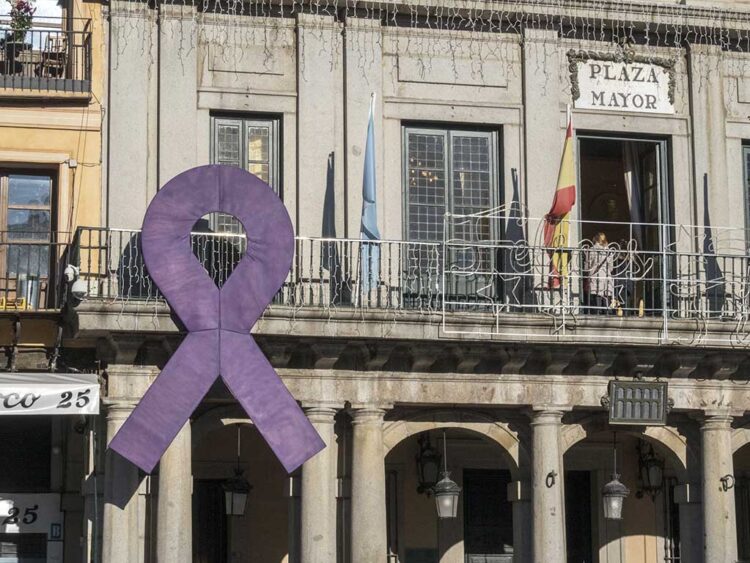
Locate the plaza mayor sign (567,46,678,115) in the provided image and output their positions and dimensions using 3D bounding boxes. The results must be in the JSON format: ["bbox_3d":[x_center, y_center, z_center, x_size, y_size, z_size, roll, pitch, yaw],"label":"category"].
[{"bbox_3d":[4.382,-3.533,27.602,1.965,1.054,0.120,2,-8,-14],"label":"plaza mayor sign"}]

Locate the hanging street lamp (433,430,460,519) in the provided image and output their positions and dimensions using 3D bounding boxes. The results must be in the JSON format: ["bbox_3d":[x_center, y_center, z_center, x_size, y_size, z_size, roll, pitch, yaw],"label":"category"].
[{"bbox_3d":[1.217,3.293,26.621,0.430,1.476,0.430,2,-8,-14],"label":"hanging street lamp"}]

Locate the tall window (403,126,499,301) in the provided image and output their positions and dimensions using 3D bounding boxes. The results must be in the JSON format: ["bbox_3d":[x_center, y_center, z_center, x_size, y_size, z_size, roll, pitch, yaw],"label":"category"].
[{"bbox_3d":[1.303,-1.097,26.796,1.683,3.082,0.200,2,-8,-14],"label":"tall window"}]

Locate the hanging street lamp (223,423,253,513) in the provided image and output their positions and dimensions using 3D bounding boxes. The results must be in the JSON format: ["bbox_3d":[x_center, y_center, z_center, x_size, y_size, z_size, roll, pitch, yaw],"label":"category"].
[{"bbox_3d":[-2.271,3.122,25.768,0.430,1.493,0.430,2,-8,-14],"label":"hanging street lamp"}]

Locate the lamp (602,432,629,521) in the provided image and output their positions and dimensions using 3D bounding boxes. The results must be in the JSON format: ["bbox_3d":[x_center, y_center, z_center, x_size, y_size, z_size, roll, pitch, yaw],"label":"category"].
[{"bbox_3d":[4.214,3.419,27.358,0.430,1.517,0.430,0,-8,0],"label":"lamp"}]

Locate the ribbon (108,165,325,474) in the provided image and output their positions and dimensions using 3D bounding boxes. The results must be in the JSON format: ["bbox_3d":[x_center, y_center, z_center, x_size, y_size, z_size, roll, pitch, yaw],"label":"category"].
[{"bbox_3d":[-2.407,0.599,24.009,3.320,4.687,0.300,2,-8,-14],"label":"ribbon"}]

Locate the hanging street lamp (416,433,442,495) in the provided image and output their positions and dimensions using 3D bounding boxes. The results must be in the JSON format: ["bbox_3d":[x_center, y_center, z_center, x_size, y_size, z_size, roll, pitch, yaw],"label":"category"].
[{"bbox_3d":[1.012,3.391,29.054,0.450,1.133,0.600,2,-8,-14],"label":"hanging street lamp"}]

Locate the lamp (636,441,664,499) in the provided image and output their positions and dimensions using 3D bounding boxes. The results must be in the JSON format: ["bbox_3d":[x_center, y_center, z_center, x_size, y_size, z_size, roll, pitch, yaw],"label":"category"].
[{"bbox_3d":[5.312,3.629,30.102,0.450,1.100,0.600,2,-8,-14],"label":"lamp"}]

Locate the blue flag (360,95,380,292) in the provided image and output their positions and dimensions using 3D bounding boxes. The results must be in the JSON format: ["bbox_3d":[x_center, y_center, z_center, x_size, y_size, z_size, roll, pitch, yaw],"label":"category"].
[{"bbox_3d":[-0.074,-1.413,24.985,0.300,3.168,0.250,2,-8,-14],"label":"blue flag"}]

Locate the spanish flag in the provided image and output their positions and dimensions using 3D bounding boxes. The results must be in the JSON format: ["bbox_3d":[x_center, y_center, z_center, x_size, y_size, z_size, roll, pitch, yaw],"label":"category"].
[{"bbox_3d":[3.060,-1.355,25.765,0.470,2.918,0.300,2,-8,-14],"label":"spanish flag"}]

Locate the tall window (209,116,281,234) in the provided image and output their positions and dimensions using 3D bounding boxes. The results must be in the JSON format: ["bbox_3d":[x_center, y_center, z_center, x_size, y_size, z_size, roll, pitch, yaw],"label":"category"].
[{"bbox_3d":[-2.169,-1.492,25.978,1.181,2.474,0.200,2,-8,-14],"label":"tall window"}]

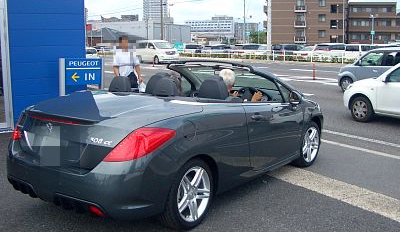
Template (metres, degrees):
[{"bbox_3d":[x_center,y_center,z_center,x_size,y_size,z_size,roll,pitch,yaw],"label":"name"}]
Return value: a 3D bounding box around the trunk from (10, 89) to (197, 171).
[{"bbox_3d":[-0.867,0.116,3.880,1.400,0.500,1.220,7,11,37],"label":"trunk"}]

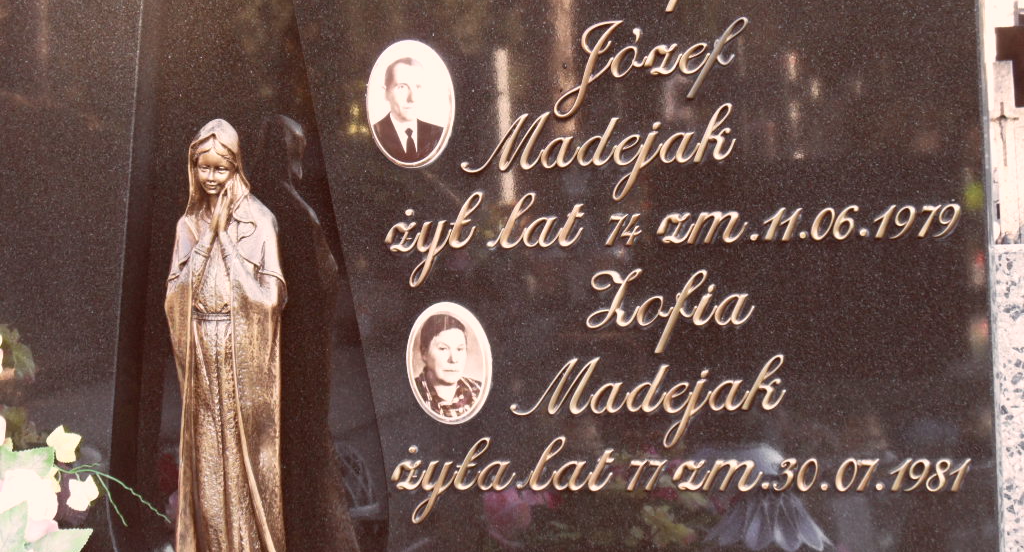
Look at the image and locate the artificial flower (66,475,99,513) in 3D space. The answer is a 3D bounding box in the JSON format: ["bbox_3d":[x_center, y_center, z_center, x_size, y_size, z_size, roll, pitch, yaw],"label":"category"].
[{"bbox_3d":[-0.399,0.202,2.200,0.029,0.034,0.015,-3,2,-3],"label":"artificial flower"}]

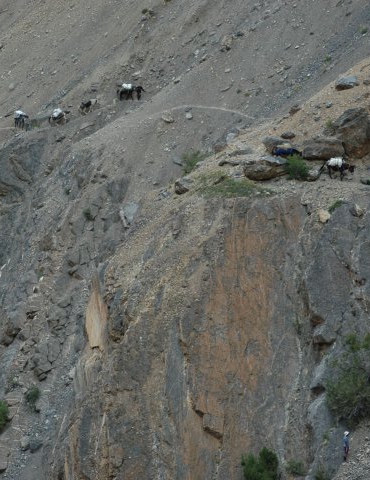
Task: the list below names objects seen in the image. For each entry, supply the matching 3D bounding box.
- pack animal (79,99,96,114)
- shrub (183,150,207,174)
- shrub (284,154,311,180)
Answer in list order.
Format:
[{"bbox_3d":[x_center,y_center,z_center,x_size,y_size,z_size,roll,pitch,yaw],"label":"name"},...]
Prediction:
[{"bbox_3d":[-9.470,-12.984,328.000,1.700,1.500,0.750,0,0,0],"label":"pack animal"},{"bbox_3d":[0.673,-5.490,238.000,1.800,1.700,1.600,0,0,0],"label":"shrub"},{"bbox_3d":[7.669,-4.899,227.000,1.850,1.750,1.700,0,0,0],"label":"shrub"}]

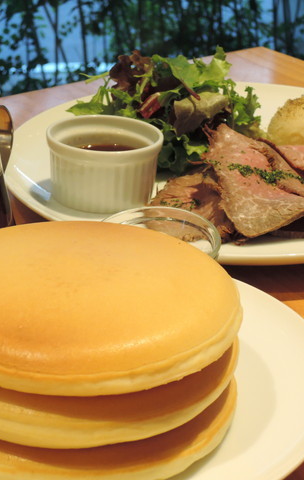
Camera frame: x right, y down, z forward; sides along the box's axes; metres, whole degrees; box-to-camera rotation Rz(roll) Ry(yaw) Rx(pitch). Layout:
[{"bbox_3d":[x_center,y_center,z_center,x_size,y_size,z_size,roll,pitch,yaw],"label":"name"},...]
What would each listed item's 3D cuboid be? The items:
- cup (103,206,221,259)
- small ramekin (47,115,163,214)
[{"bbox_3d":[0.002,0.017,0.538,0.062,0.040,0.062,1,33,-1],"label":"cup"},{"bbox_3d":[-0.029,-0.045,0.665,0.069,0.039,0.069,3,25,-2],"label":"small ramekin"}]

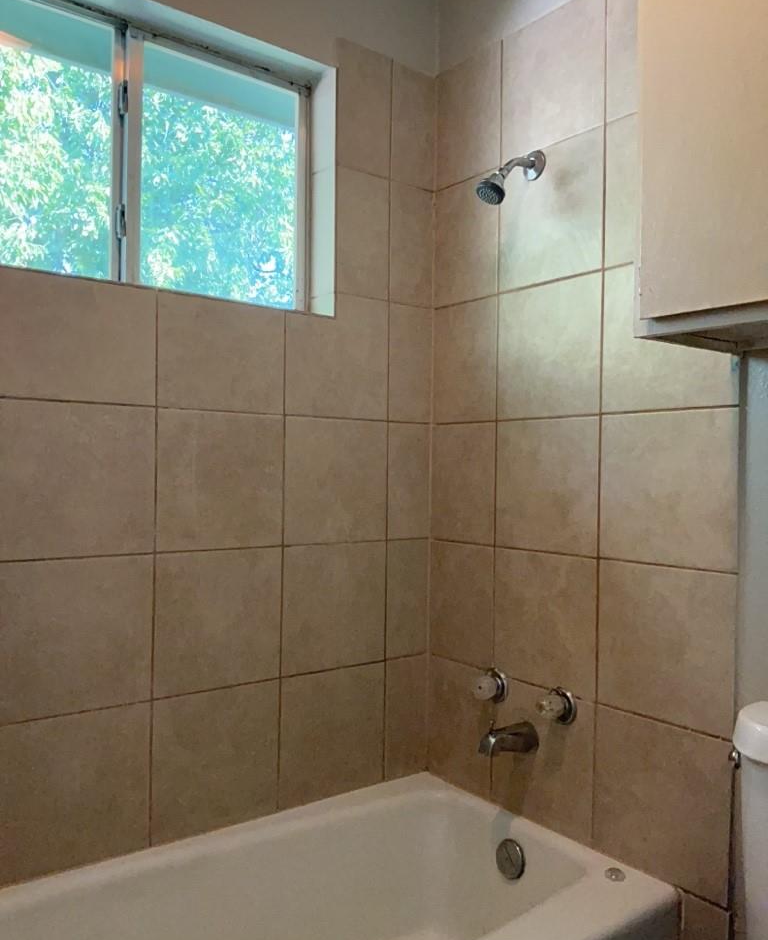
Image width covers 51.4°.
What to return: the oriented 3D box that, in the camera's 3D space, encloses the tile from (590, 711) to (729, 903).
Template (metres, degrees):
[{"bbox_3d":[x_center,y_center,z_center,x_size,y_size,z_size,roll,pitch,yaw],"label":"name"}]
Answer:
[{"bbox_3d":[0.553,0.656,1.598,0.012,0.305,0.304,1,0,-38],"label":"tile"}]

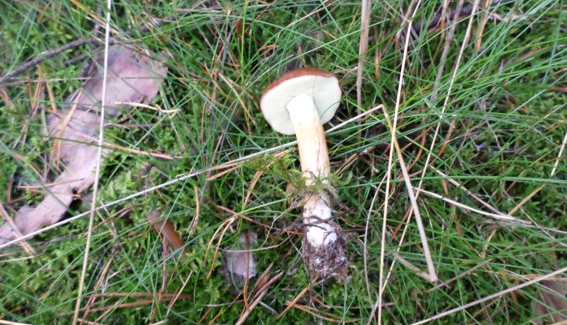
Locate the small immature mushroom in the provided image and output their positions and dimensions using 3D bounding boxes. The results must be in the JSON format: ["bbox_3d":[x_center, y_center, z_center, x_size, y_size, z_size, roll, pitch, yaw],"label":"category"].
[{"bbox_3d":[0.022,0.004,0.330,0.073,0.070,0.170,-4,59,-3],"label":"small immature mushroom"}]

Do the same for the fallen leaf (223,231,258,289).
[{"bbox_3d":[-0.031,0.074,0.317,0.023,0.008,0.048,5,52,4],"label":"fallen leaf"}]

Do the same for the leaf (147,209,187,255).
[{"bbox_3d":[-0.094,0.056,0.332,0.011,0.008,0.053,-37,60,-25],"label":"leaf"}]

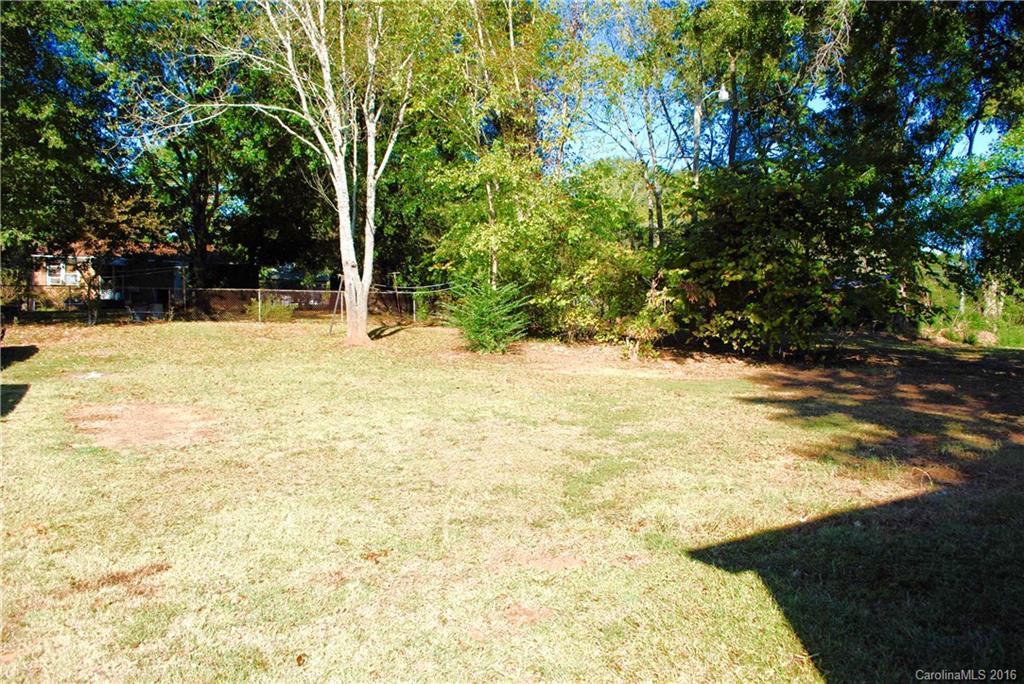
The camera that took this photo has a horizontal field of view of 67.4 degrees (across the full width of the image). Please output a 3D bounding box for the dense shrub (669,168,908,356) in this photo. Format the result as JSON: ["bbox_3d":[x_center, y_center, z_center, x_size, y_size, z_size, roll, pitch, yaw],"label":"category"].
[{"bbox_3d":[6.693,-2.021,18.600,5.600,4.350,4.200,0,5,0],"label":"dense shrub"}]

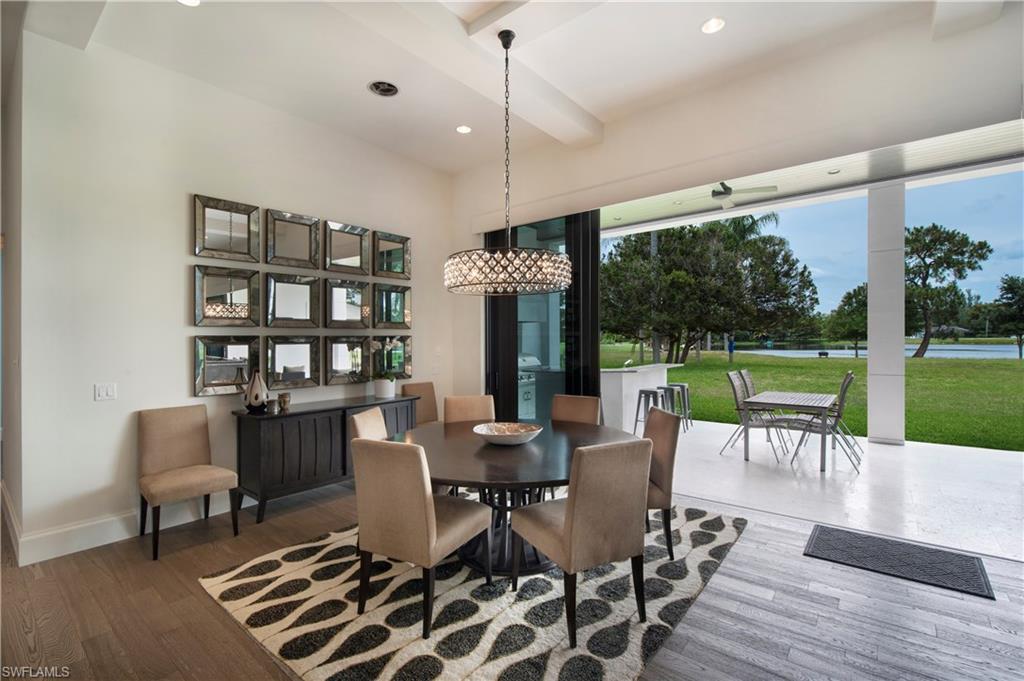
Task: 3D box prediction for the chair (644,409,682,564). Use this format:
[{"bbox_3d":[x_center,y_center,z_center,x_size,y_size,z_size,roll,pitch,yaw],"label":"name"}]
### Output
[{"bbox_3d":[0.814,1.009,3.308,0.667,0.973,0.543,0,0,-4],"label":"chair"}]

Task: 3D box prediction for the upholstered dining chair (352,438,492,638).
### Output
[{"bbox_3d":[-0.505,1.014,2.637,0.543,0.973,0.667,0,0,27],"label":"upholstered dining chair"}]

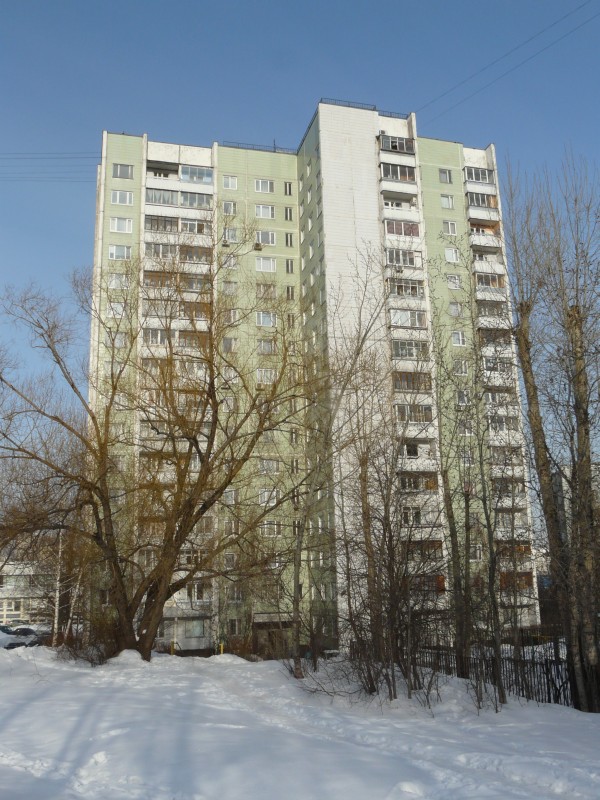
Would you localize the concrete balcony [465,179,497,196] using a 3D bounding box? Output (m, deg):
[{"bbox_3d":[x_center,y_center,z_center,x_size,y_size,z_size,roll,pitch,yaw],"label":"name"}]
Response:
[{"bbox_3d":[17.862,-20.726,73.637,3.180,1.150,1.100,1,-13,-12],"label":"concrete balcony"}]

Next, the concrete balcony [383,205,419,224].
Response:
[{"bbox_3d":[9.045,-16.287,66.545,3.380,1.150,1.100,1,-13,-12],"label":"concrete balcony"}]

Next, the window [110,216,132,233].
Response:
[{"bbox_3d":[-16.733,-16.327,69.343,1.987,1.451,0.200,1,-13,-12],"label":"window"}]

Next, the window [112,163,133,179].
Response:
[{"bbox_3d":[-16.877,-21.781,70.610,1.987,1.451,0.200,1,-13,-12],"label":"window"}]

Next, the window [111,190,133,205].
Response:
[{"bbox_3d":[-16.709,-18.937,69.683,1.989,1.380,0.150,2,-14,-15],"label":"window"}]

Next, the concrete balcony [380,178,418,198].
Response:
[{"bbox_3d":[8.874,-19.042,67.428,3.507,1.153,1.200,2,-14,-15],"label":"concrete balcony"}]

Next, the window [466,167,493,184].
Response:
[{"bbox_3d":[17.806,-22.044,72.997,3.186,1.641,0.120,2,-14,-15],"label":"window"}]

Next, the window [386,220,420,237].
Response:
[{"bbox_3d":[9.182,-15.311,66.037,3.377,1.385,0.120,2,-14,-15],"label":"window"}]

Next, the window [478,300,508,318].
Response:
[{"bbox_3d":[18.331,-8.532,70.365,3.080,1.500,0.200,1,-13,-12],"label":"window"}]

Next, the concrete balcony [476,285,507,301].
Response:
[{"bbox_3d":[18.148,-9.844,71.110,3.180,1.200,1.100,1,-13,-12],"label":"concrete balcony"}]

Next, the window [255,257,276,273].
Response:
[{"bbox_3d":[-3.253,-13.155,72.107,1.960,1.424,0.150,2,-14,-15],"label":"window"}]

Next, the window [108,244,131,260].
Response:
[{"bbox_3d":[-16.615,-13.578,68.414,1.959,1.341,0.150,2,-14,-15],"label":"window"}]

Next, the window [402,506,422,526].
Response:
[{"bbox_3d":[9.053,9.449,60.013,1.729,1.542,0.120,2,-14,-15],"label":"window"}]

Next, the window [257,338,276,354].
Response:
[{"bbox_3d":[-3.024,-4.863,69.694,1.946,1.422,0.200,1,-13,-12],"label":"window"}]

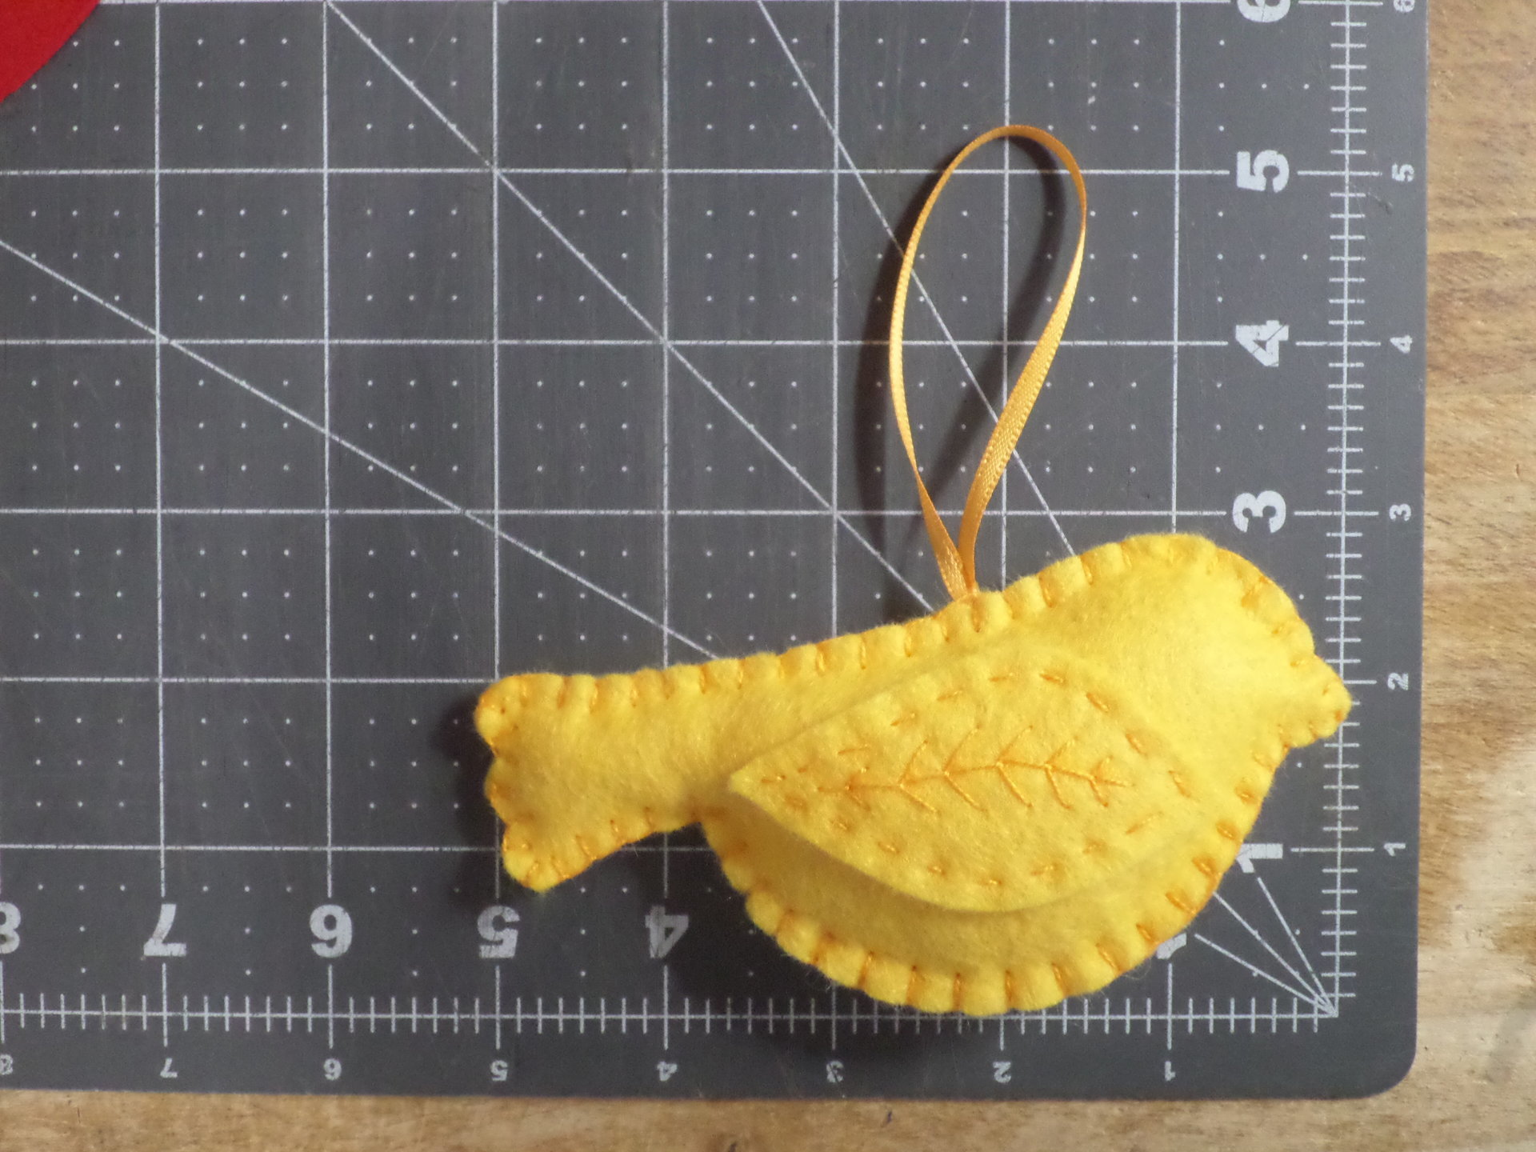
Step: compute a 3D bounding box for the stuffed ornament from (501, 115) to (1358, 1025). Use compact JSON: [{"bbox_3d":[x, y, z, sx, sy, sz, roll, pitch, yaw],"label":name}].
[{"bbox_3d":[0.021,0.000,0.273,0.126,0.026,0.128,0,92,0],"label":"stuffed ornament"}]

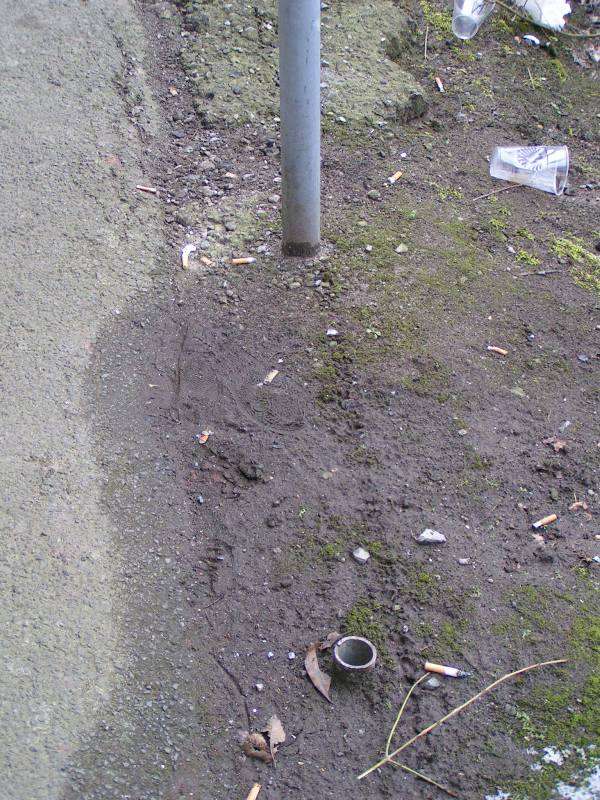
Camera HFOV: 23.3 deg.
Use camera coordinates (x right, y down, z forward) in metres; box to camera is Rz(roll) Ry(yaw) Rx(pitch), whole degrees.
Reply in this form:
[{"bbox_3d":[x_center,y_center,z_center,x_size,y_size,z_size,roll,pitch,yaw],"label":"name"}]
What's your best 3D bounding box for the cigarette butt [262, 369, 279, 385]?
[{"bbox_3d":[-0.042,-0.034,2.111,0.009,0.005,0.031,15,41,19],"label":"cigarette butt"}]

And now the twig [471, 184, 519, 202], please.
[{"bbox_3d":[0.341,-0.357,2.514,0.101,0.005,0.006,-20,42,-22],"label":"twig"}]

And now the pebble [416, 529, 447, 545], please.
[{"bbox_3d":[0.166,0.173,1.841,0.037,0.012,0.015,3,38,4],"label":"pebble"}]

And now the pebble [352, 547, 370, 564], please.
[{"bbox_3d":[0.077,0.194,1.815,0.021,0.012,0.017,4,39,6],"label":"pebble"}]

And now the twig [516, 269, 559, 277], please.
[{"bbox_3d":[0.379,-0.203,2.318,0.074,0.005,0.006,-7,39,-8],"label":"twig"}]

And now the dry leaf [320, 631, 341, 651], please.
[{"bbox_3d":[0.035,0.283,1.705,0.016,0.010,0.035,30,47,32],"label":"dry leaf"}]

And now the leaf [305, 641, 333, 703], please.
[{"bbox_3d":[0.023,0.312,1.666,0.021,0.014,0.087,-8,39,-9],"label":"leaf"}]

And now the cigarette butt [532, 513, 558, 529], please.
[{"bbox_3d":[0.314,0.155,1.864,0.035,0.007,0.008,-20,42,-22],"label":"cigarette butt"}]

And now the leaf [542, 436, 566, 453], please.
[{"bbox_3d":[0.347,0.061,1.982,0.033,0.009,0.026,0,38,1],"label":"leaf"}]

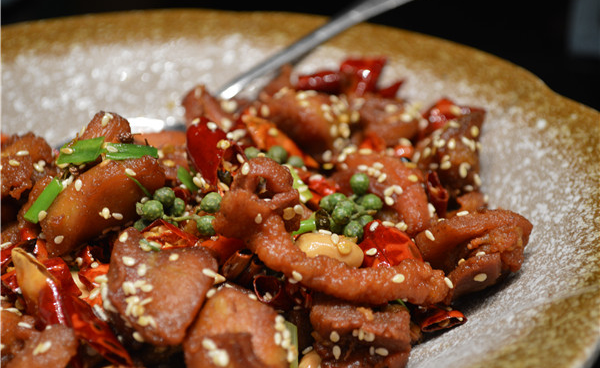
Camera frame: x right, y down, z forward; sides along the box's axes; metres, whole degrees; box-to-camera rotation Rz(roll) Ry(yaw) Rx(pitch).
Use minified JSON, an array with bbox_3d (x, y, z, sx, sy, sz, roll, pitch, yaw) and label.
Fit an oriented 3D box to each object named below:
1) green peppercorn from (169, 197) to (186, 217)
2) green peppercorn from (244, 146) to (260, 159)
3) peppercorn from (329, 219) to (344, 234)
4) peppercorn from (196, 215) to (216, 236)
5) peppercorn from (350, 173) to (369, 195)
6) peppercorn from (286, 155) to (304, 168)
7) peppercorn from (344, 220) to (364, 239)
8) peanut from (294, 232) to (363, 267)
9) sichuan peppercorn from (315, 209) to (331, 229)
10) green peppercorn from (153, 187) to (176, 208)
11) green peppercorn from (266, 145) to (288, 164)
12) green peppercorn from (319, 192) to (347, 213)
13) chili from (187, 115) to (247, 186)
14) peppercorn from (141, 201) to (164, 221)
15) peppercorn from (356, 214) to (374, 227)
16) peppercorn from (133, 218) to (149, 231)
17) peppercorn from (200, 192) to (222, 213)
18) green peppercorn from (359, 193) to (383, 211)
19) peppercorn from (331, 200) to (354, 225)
[{"bbox_3d":[-0.032,0.006,0.288,0.005,0.005,0.005,0,27,0],"label":"green peppercorn"},{"bbox_3d":[-0.014,-0.009,0.320,0.005,0.005,0.005,-1,28,0],"label":"green peppercorn"},{"bbox_3d":[0.009,0.010,0.280,0.005,0.005,0.005,-1,28,0],"label":"peppercorn"},{"bbox_3d":[-0.023,0.011,0.283,0.005,0.005,0.005,0,27,0],"label":"peppercorn"},{"bbox_3d":[0.016,0.000,0.295,0.005,0.005,0.005,0,27,0],"label":"peppercorn"},{"bbox_3d":[-0.001,-0.006,0.315,0.005,0.005,0.005,-1,28,0],"label":"peppercorn"},{"bbox_3d":[0.013,0.011,0.276,0.005,0.005,0.005,-1,28,0],"label":"peppercorn"},{"bbox_3d":[0.007,0.017,0.279,0.018,0.009,0.009,15,30,16],"label":"peanut"},{"bbox_3d":[0.006,0.009,0.297,0.004,0.005,0.004,0,28,0],"label":"sichuan peppercorn"},{"bbox_3d":[-0.036,0.004,0.295,0.006,0.006,0.006,-1,28,0],"label":"green peppercorn"},{"bbox_3d":[-0.006,-0.008,0.318,0.006,0.006,0.006,-1,28,0],"label":"green peppercorn"},{"bbox_3d":[0.009,0.005,0.291,0.006,0.006,0.006,-1,28,0],"label":"green peppercorn"},{"bbox_3d":[-0.023,-0.009,0.297,0.015,0.019,0.011,-9,19,5],"label":"chili"},{"bbox_3d":[-0.038,0.007,0.285,0.005,0.005,0.005,0,27,0],"label":"peppercorn"},{"bbox_3d":[0.017,0.009,0.283,0.005,0.005,0.005,-1,28,0],"label":"peppercorn"},{"bbox_3d":[-0.040,0.011,0.283,0.005,0.005,0.005,0,27,0],"label":"peppercorn"},{"bbox_3d":[-0.023,0.005,0.287,0.005,0.005,0.005,0,27,0],"label":"peppercorn"},{"bbox_3d":[0.019,0.005,0.290,0.005,0.005,0.005,-1,28,0],"label":"green peppercorn"},{"bbox_3d":[0.011,0.007,0.282,0.006,0.006,0.006,-1,28,0],"label":"peppercorn"}]

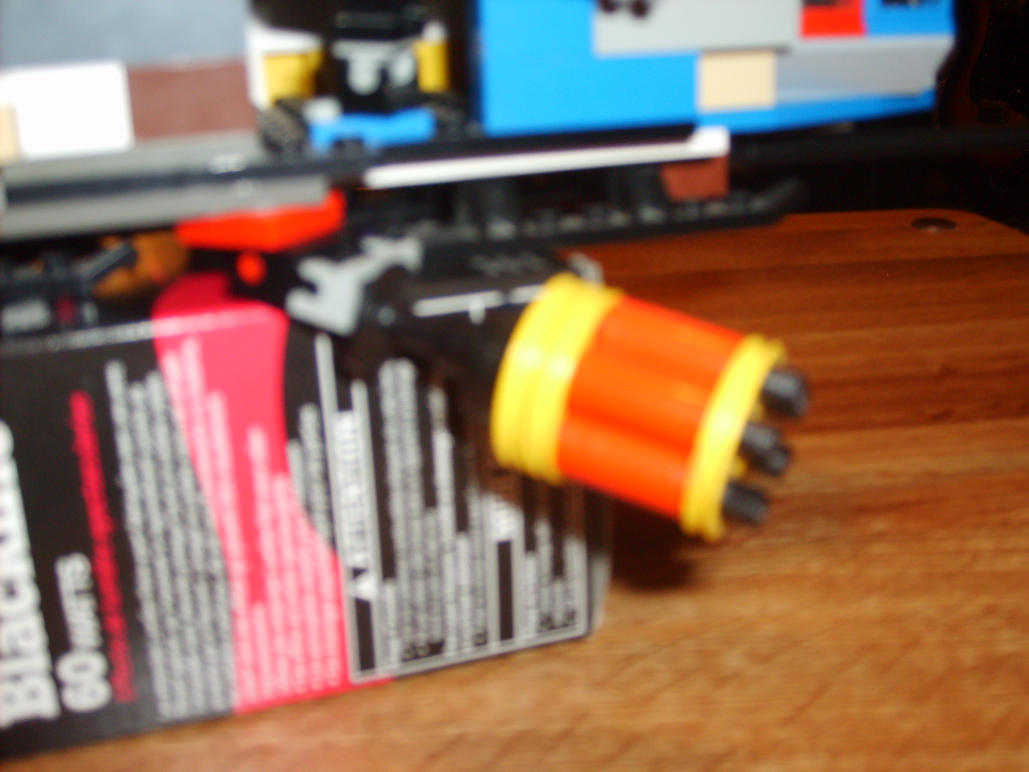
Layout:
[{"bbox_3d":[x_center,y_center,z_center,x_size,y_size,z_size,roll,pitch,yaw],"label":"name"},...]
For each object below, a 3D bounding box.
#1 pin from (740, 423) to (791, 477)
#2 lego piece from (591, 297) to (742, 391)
[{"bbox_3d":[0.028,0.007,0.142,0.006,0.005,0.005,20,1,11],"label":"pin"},{"bbox_3d":[0.017,-0.005,0.149,0.017,0.008,0.008,20,1,11],"label":"lego piece"}]

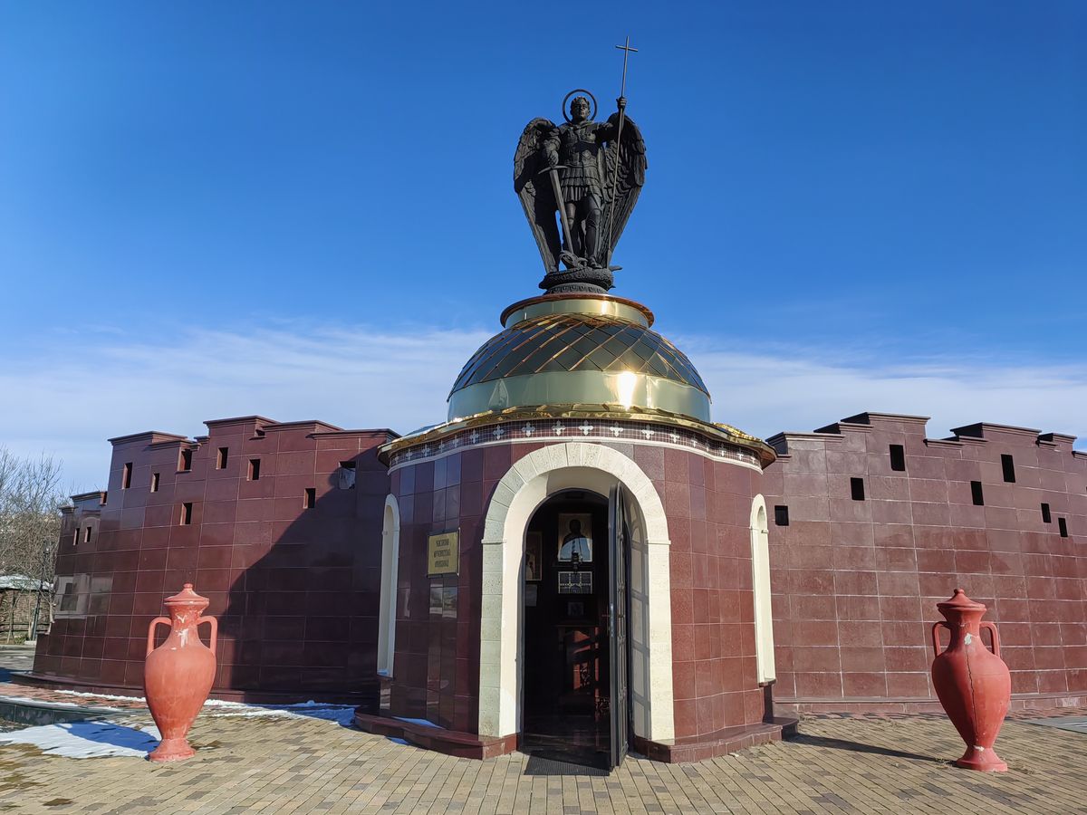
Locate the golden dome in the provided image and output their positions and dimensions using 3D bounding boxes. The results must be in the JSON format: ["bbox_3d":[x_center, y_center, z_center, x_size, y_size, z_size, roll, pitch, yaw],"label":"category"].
[{"bbox_3d":[0.400,-0.424,10.165,3.089,1.354,3.089,0,-14,3],"label":"golden dome"}]

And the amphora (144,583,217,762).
[{"bbox_3d":[-2.992,2.164,7.013,0.570,1.377,0.550,0,-14,0],"label":"amphora"}]

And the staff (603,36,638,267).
[{"bbox_3d":[0.950,-3.294,10.724,0.290,3.237,0.060,5,-14,4],"label":"staff"}]

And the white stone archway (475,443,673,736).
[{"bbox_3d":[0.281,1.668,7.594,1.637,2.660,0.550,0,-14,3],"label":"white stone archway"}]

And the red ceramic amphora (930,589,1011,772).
[{"bbox_3d":[3.385,2.157,6.786,0.580,1.369,0.560,0,-14,0],"label":"red ceramic amphora"}]

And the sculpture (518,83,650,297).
[{"bbox_3d":[0.470,-2.679,10.715,1.703,2.995,0.950,0,-14,3],"label":"sculpture"}]

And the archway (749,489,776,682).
[{"bbox_3d":[2.076,1.791,8.536,0.250,1.838,0.550,-8,-16,31],"label":"archway"}]

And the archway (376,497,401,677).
[{"bbox_3d":[-1.441,1.788,8.625,0.250,1.809,0.550,8,-16,-28],"label":"archway"}]

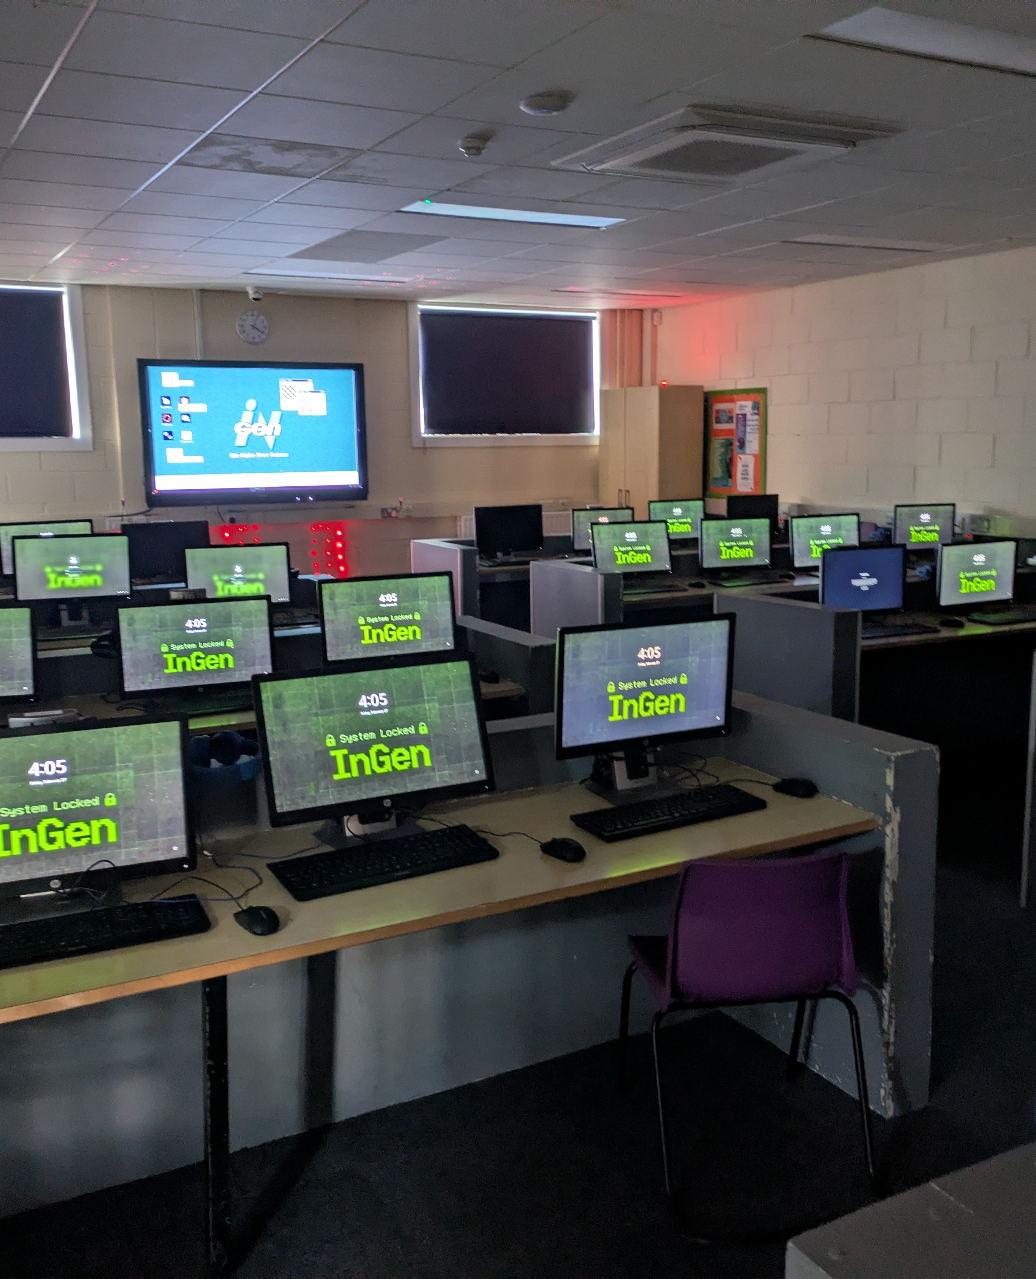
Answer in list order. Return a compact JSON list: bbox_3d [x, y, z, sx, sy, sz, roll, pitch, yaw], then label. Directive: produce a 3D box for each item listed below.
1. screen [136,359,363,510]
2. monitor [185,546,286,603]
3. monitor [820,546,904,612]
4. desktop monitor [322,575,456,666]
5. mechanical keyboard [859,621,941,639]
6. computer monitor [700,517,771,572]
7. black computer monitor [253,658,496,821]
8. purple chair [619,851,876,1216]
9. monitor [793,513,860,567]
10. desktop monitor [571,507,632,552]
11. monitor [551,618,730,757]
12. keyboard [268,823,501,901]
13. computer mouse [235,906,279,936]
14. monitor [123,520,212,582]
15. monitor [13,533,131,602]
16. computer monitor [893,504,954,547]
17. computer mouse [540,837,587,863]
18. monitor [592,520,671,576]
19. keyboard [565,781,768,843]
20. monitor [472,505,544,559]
[{"bbox_3d":[-2.039,-1.613,9.655,1.760,1.085,0.100,-6,11,-27],"label":"screen"},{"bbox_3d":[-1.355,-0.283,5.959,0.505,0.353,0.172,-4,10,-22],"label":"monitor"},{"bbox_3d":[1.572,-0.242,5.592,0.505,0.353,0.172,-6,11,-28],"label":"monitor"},{"bbox_3d":[-0.466,-0.071,4.433,0.513,0.313,0.048,-5,2,-26],"label":"desktop monitor"},{"bbox_3d":[1.562,-0.036,5.187,0.455,0.030,0.148,-5,10,-24],"label":"mechanical keyboard"},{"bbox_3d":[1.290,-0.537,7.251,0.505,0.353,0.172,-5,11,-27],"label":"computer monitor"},{"bbox_3d":[-0.310,0.210,2.660,0.512,0.310,0.060,-6,-6,-27],"label":"black computer monitor"},{"bbox_3d":[0.498,0.769,2.724,0.445,0.745,0.475,-2,10,-8],"label":"purple chair"},{"bbox_3d":[1.797,-0.570,7.212,0.530,0.325,0.060,-5,4,-27],"label":"monitor"},{"bbox_3d":[0.609,-0.780,8.827,0.512,0.312,0.060,-5,7,-26],"label":"desktop monitor"},{"bbox_3d":[0.309,0.106,3.011,0.513,0.313,0.048,-6,13,-28],"label":"monitor"},{"bbox_3d":[-0.266,0.452,2.516,0.457,0.030,0.150,-6,11,-32],"label":"keyboard"},{"bbox_3d":[-0.462,0.497,2.200,0.106,0.035,0.062,8,13,40],"label":"computer mouse"},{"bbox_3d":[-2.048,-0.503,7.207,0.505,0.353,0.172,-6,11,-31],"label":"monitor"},{"bbox_3d":[-2.030,-0.320,5.626,0.513,0.313,0.048,-4,3,-19],"label":"monitor"},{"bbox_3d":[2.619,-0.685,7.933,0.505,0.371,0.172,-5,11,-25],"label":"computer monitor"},{"bbox_3d":[0.091,0.425,2.496,0.106,0.036,0.061,8,13,41],"label":"computer mouse"},{"bbox_3d":[0.638,-0.508,6.951,0.513,0.313,0.048,-5,1,-25],"label":"monitor"},{"bbox_3d":[0.349,0.391,2.792,0.445,0.028,0.145,-6,11,-30],"label":"keyboard"},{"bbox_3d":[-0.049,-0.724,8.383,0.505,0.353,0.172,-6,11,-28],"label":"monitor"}]

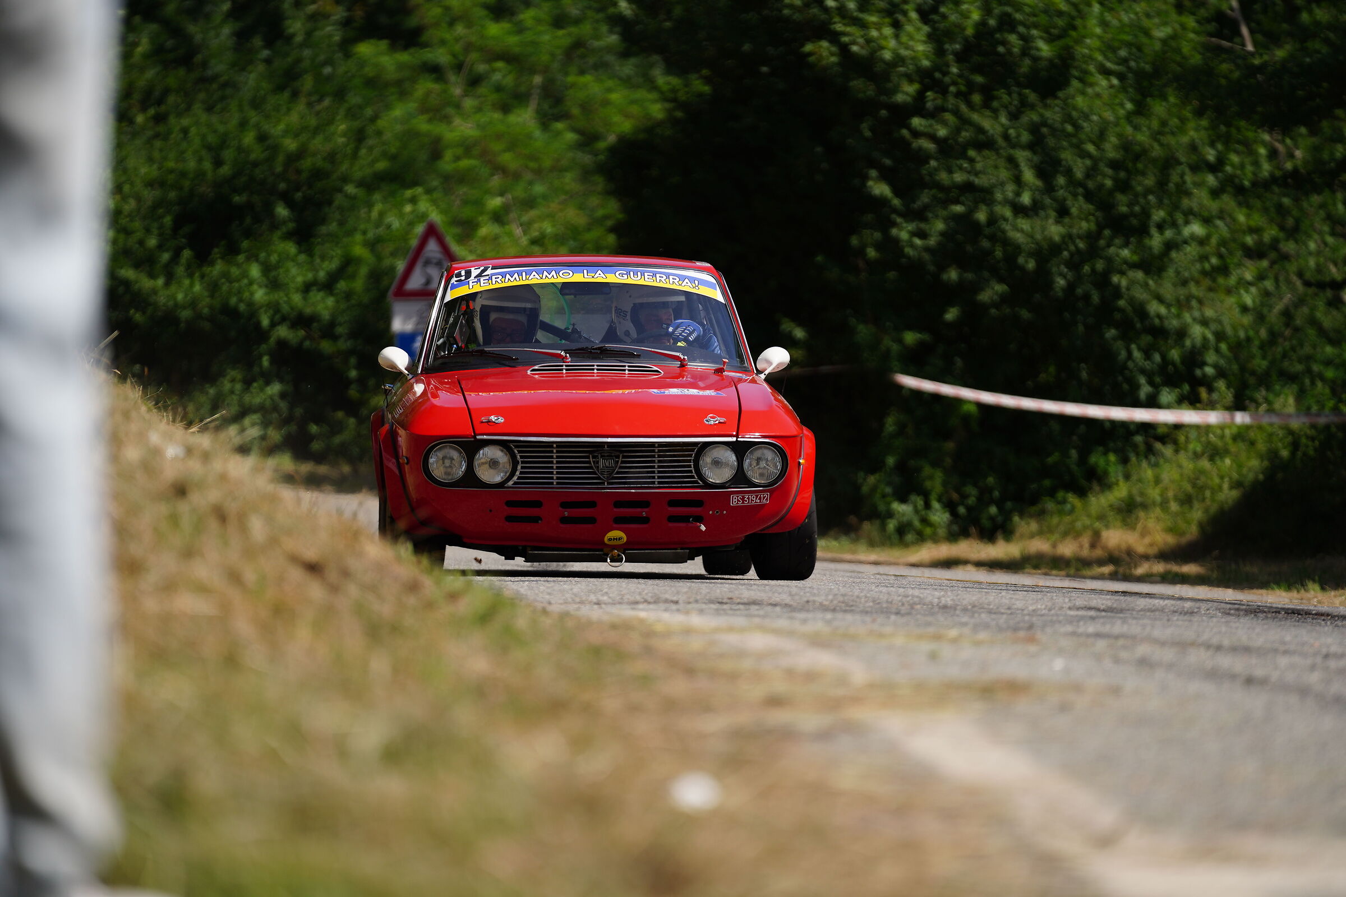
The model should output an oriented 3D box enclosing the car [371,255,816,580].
[{"bbox_3d":[-0.346,-0.125,29.100,1.630,1.260,3.920,0,0,-3],"label":"car"}]

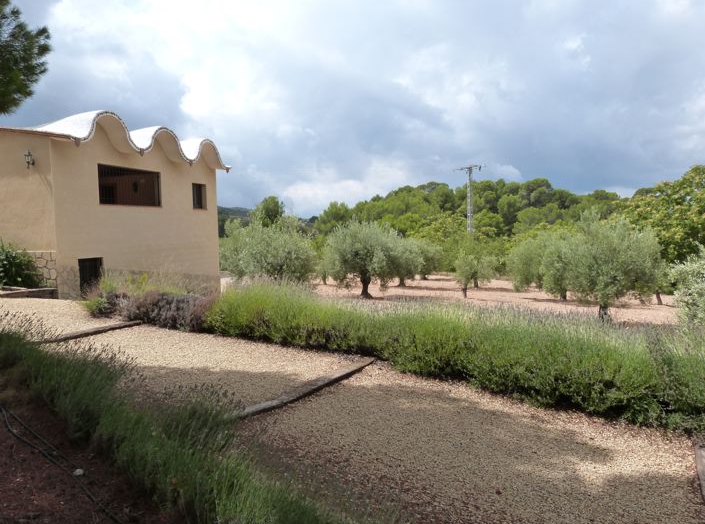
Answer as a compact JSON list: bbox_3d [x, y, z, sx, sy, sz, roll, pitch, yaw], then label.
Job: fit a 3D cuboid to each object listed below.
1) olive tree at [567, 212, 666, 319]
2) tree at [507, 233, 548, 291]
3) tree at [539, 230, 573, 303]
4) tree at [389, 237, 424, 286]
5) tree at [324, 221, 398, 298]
[{"bbox_3d":[9.180,0.158,17.900,3.380,3.800,3.280,-1,3,0],"label":"olive tree"},{"bbox_3d":[10.121,-0.083,28.300,3.000,3.110,2.910,-1,3,0],"label":"tree"},{"bbox_3d":[9.665,0.160,23.200,2.460,3.190,2.390,-1,3,0],"label":"tree"},{"bbox_3d":[2.966,-0.030,30.800,2.910,3.030,2.820,-1,3,0],"label":"tree"},{"bbox_3d":[0.449,-0.125,25.400,3.740,3.890,3.630,-1,3,0],"label":"tree"}]

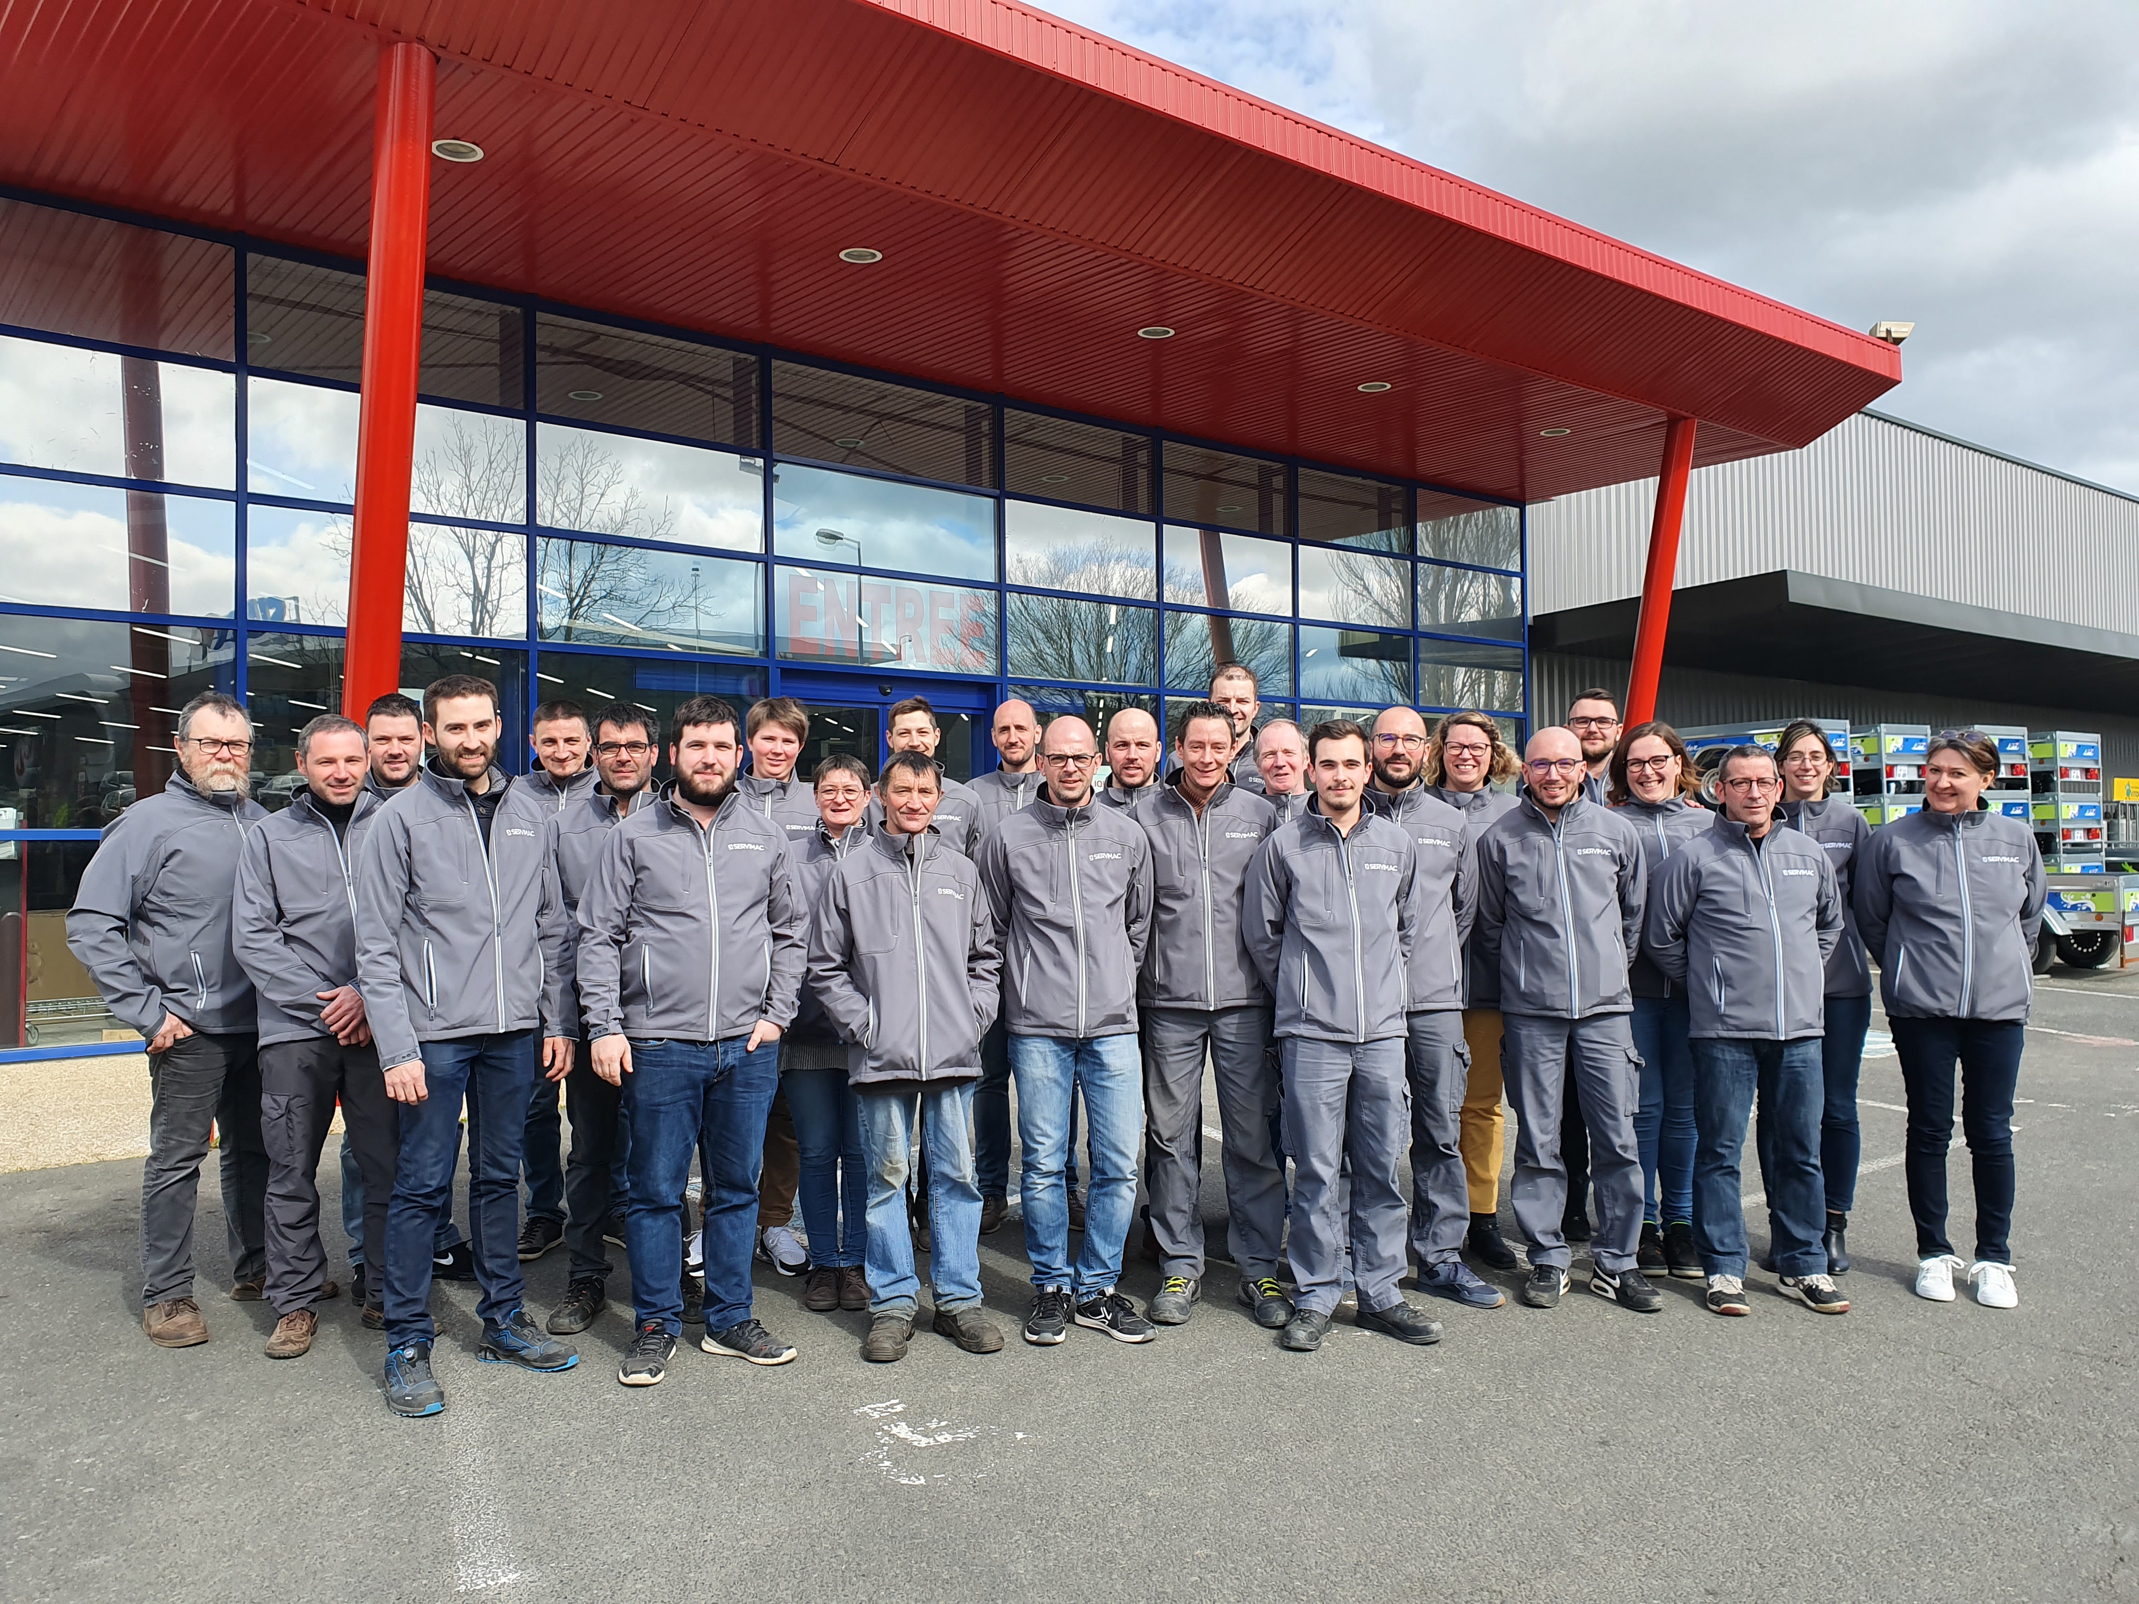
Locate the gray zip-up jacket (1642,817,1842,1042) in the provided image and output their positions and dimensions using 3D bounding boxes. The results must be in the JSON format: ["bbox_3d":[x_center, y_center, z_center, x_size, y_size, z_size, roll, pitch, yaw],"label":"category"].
[{"bbox_3d":[2.050,0.365,4.900,0.570,0.720,0.340,-1,-2,-3],"label":"gray zip-up jacket"}]

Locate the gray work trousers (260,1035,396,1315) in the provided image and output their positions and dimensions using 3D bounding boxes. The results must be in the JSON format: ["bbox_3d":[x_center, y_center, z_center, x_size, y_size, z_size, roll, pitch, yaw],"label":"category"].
[{"bbox_3d":[-2.094,1.001,4.559,0.385,0.870,0.300,0,-1,-36],"label":"gray work trousers"}]

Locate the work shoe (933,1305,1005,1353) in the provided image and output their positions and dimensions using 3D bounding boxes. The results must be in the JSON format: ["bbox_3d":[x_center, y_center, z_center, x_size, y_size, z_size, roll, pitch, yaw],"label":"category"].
[{"bbox_3d":[-0.288,1.473,4.592,0.112,0.115,0.298,1,-2,-38],"label":"work shoe"}]

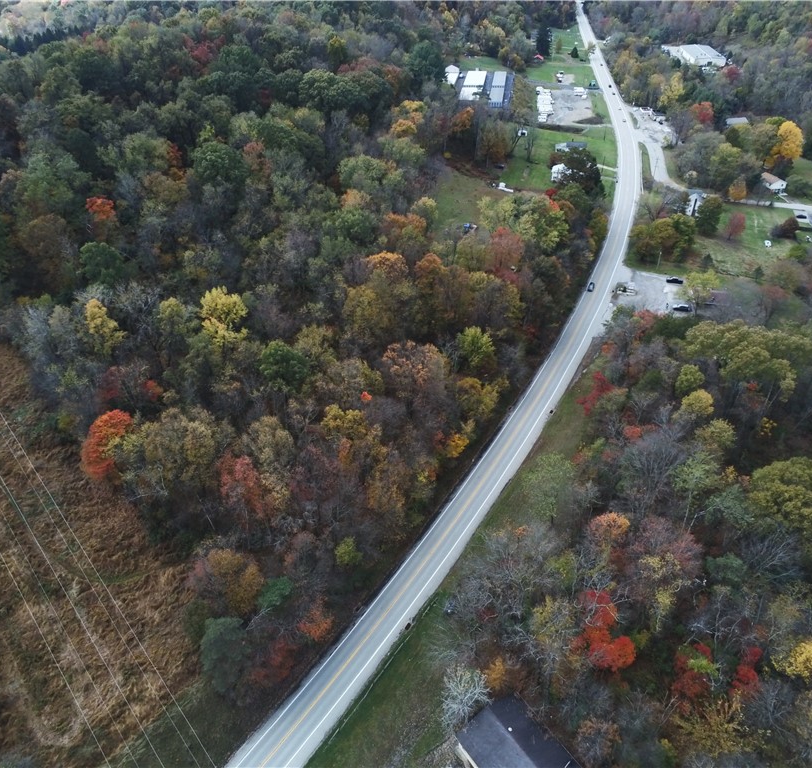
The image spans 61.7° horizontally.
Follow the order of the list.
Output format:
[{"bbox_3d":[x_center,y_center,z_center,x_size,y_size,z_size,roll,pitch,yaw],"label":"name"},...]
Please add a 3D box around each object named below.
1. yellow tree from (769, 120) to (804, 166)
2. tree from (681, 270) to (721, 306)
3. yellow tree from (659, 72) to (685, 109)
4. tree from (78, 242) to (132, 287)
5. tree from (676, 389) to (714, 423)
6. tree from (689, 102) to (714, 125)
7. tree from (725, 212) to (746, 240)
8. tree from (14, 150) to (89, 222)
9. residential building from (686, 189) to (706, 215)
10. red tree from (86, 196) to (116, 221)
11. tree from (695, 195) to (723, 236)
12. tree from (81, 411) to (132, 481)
[{"bbox_3d":[187.615,-119.809,336.787,14.380,20.000,14.380,-1,36,0],"label":"yellow tree"},{"bbox_3d":[92.480,-29.160,214.270,12.500,13.000,12.500,-1,37,0],"label":"tree"},{"bbox_3d":[164.197,-182.281,422.012,14.960,20.000,14.960,-1,36,0],"label":"yellow tree"},{"bbox_3d":[-75.500,-29.270,170.940,12.500,13.000,12.500,0,37,0],"label":"tree"},{"bbox_3d":[76.660,6.510,180.790,9.800,12.000,9.800,0,37,0],"label":"tree"},{"bbox_3d":[167.394,-152.859,386.354,13.600,15.000,13.600,-1,36,0],"label":"tree"},{"bbox_3d":[123.210,-58.890,254.420,6.800,10.500,6.800,-1,37,0],"label":"tree"},{"bbox_3d":[-99.660,-55.240,191.290,17.500,18.000,17.500,0,37,0],"label":"tree"},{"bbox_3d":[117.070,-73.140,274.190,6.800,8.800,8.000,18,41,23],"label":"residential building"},{"bbox_3d":[-102.459,-55.656,229.279,9.620,15.000,9.620,-1,36,0],"label":"red tree"},{"bbox_3d":[114.380,-63.340,257.280,9.300,15.500,9.300,0,37,0],"label":"tree"},{"bbox_3d":[-63.280,13.000,143.770,10.500,16.000,10.500,-1,37,0],"label":"tree"}]

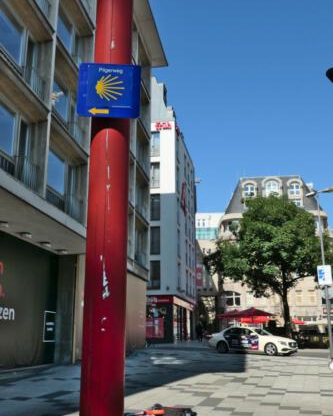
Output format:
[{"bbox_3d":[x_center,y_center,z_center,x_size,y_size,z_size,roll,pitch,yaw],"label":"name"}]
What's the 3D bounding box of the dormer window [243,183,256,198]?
[{"bbox_3d":[11.449,-2.414,67.025,1.900,2.200,0.500,-2,-15,6],"label":"dormer window"}]

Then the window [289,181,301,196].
[{"bbox_3d":[17.486,-2.664,66.380,1.700,2.200,0.500,-2,-15,6],"label":"window"}]

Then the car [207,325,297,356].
[{"bbox_3d":[4.650,7.264,26.627,4.930,1.470,1.860,-11,-18,35],"label":"car"}]

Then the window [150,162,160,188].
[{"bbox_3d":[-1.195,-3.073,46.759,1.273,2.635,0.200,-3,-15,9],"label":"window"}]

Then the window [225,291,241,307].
[{"bbox_3d":[8.498,11.652,62.562,2.100,2.150,0.250,-3,-15,12],"label":"window"}]

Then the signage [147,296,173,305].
[{"bbox_3d":[-0.569,7.637,40.097,2.400,0.720,0.200,-2,-15,9],"label":"signage"}]

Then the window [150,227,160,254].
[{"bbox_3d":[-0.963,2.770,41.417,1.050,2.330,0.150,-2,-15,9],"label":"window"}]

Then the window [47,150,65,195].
[{"bbox_3d":[-4.760,-1.516,20.744,0.150,1.550,1.950,-2,-15,9],"label":"window"}]

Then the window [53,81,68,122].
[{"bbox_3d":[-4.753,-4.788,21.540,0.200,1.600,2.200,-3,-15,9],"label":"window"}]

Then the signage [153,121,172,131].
[{"bbox_3d":[-0.315,-8.056,47.940,1.812,0.994,0.200,-3,-15,9],"label":"signage"}]

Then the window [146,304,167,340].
[{"bbox_3d":[-1.007,10.148,43.210,1.943,3.070,0.250,-3,-15,9],"label":"window"}]

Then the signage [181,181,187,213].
[{"bbox_3d":[2.011,-0.979,53.144,0.250,3.700,3.200,-3,-15,9],"label":"signage"}]

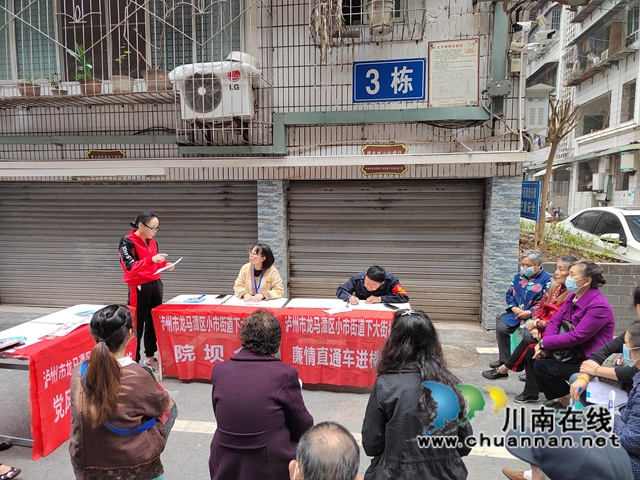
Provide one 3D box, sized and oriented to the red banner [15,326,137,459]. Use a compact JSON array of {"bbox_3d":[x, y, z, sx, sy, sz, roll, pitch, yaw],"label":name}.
[{"bbox_3d":[-1.867,1.049,3.456,0.180,0.680,1.350,1,5,6],"label":"red banner"}]

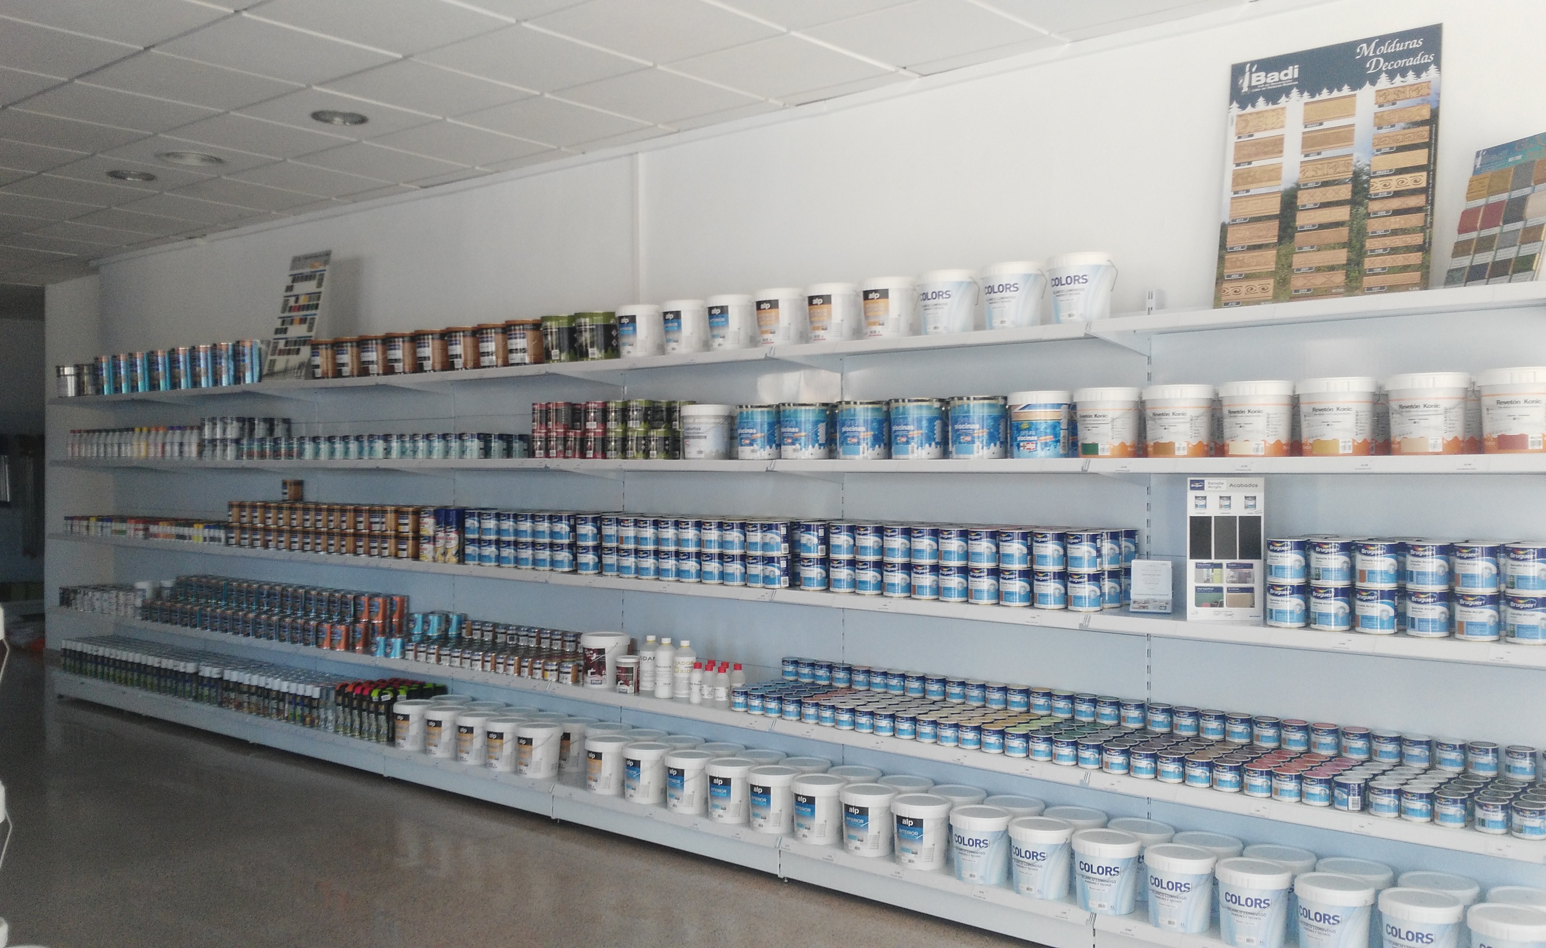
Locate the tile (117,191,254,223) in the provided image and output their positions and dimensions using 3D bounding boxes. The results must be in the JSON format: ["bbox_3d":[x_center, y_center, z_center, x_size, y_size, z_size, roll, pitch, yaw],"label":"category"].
[{"bbox_3d":[-3.225,-1.479,6.950,0.600,0.018,0.600,1,1,39],"label":"tile"}]

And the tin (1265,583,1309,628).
[{"bbox_3d":[1.427,0.366,3.473,0.099,0.113,0.099,1,2,38],"label":"tin"}]

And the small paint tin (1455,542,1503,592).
[{"bbox_3d":[1.794,0.238,3.185,0.100,0.119,0.100,0,1,35],"label":"small paint tin"}]

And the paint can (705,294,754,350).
[{"bbox_3d":[-0.162,-0.574,4.757,0.183,0.196,0.183,0,1,0],"label":"paint can"}]

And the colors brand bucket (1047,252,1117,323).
[{"bbox_3d":[0.948,-0.559,3.852,0.202,0.207,0.202,0,1,0],"label":"colors brand bucket"}]

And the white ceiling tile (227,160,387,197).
[{"bbox_3d":[-2.333,-1.478,6.290,0.600,0.020,0.600,1,1,39],"label":"white ceiling tile"}]

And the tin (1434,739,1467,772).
[{"bbox_3d":[1.887,0.785,3.481,0.074,0.076,0.074,1,2,38],"label":"tin"}]

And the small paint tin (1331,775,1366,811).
[{"bbox_3d":[1.513,0.838,3.286,0.073,0.077,0.073,1,1,38],"label":"small paint tin"}]

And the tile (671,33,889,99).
[{"bbox_3d":[0.018,-1.439,4.405,0.600,0.018,0.600,1,1,39],"label":"tile"}]

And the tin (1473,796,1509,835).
[{"bbox_3d":[1.813,0.859,3.152,0.073,0.078,0.073,0,1,16],"label":"tin"}]

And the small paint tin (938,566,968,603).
[{"bbox_3d":[0.597,0.363,4.131,0.099,0.113,0.099,0,1,0],"label":"small paint tin"}]

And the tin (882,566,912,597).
[{"bbox_3d":[0.422,0.360,4.230,0.100,0.117,0.100,0,1,0],"label":"tin"}]

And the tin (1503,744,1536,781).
[{"bbox_3d":[1.984,0.768,3.316,0.073,0.075,0.073,1,1,39],"label":"tin"}]

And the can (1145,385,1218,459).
[{"bbox_3d":[1.192,-0.152,3.680,0.200,0.209,0.200,1,1,36],"label":"can"}]

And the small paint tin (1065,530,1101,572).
[{"bbox_3d":[0.939,0.234,3.770,0.100,0.117,0.100,0,1,0],"label":"small paint tin"}]

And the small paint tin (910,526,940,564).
[{"bbox_3d":[0.513,0.243,4.201,0.100,0.119,0.100,0,1,0],"label":"small paint tin"}]

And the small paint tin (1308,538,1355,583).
[{"bbox_3d":[1.486,0.233,3.329,0.102,0.117,0.102,1,1,38],"label":"small paint tin"}]

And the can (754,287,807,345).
[{"bbox_3d":[0.025,-0.561,4.579,0.184,0.201,0.184,0,1,0],"label":"can"}]

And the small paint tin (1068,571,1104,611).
[{"bbox_3d":[0.946,0.354,3.790,0.098,0.117,0.098,0,1,0],"label":"small paint tin"}]

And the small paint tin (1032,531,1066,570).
[{"bbox_3d":[0.856,0.237,3.861,0.098,0.117,0.098,0,1,0],"label":"small paint tin"}]

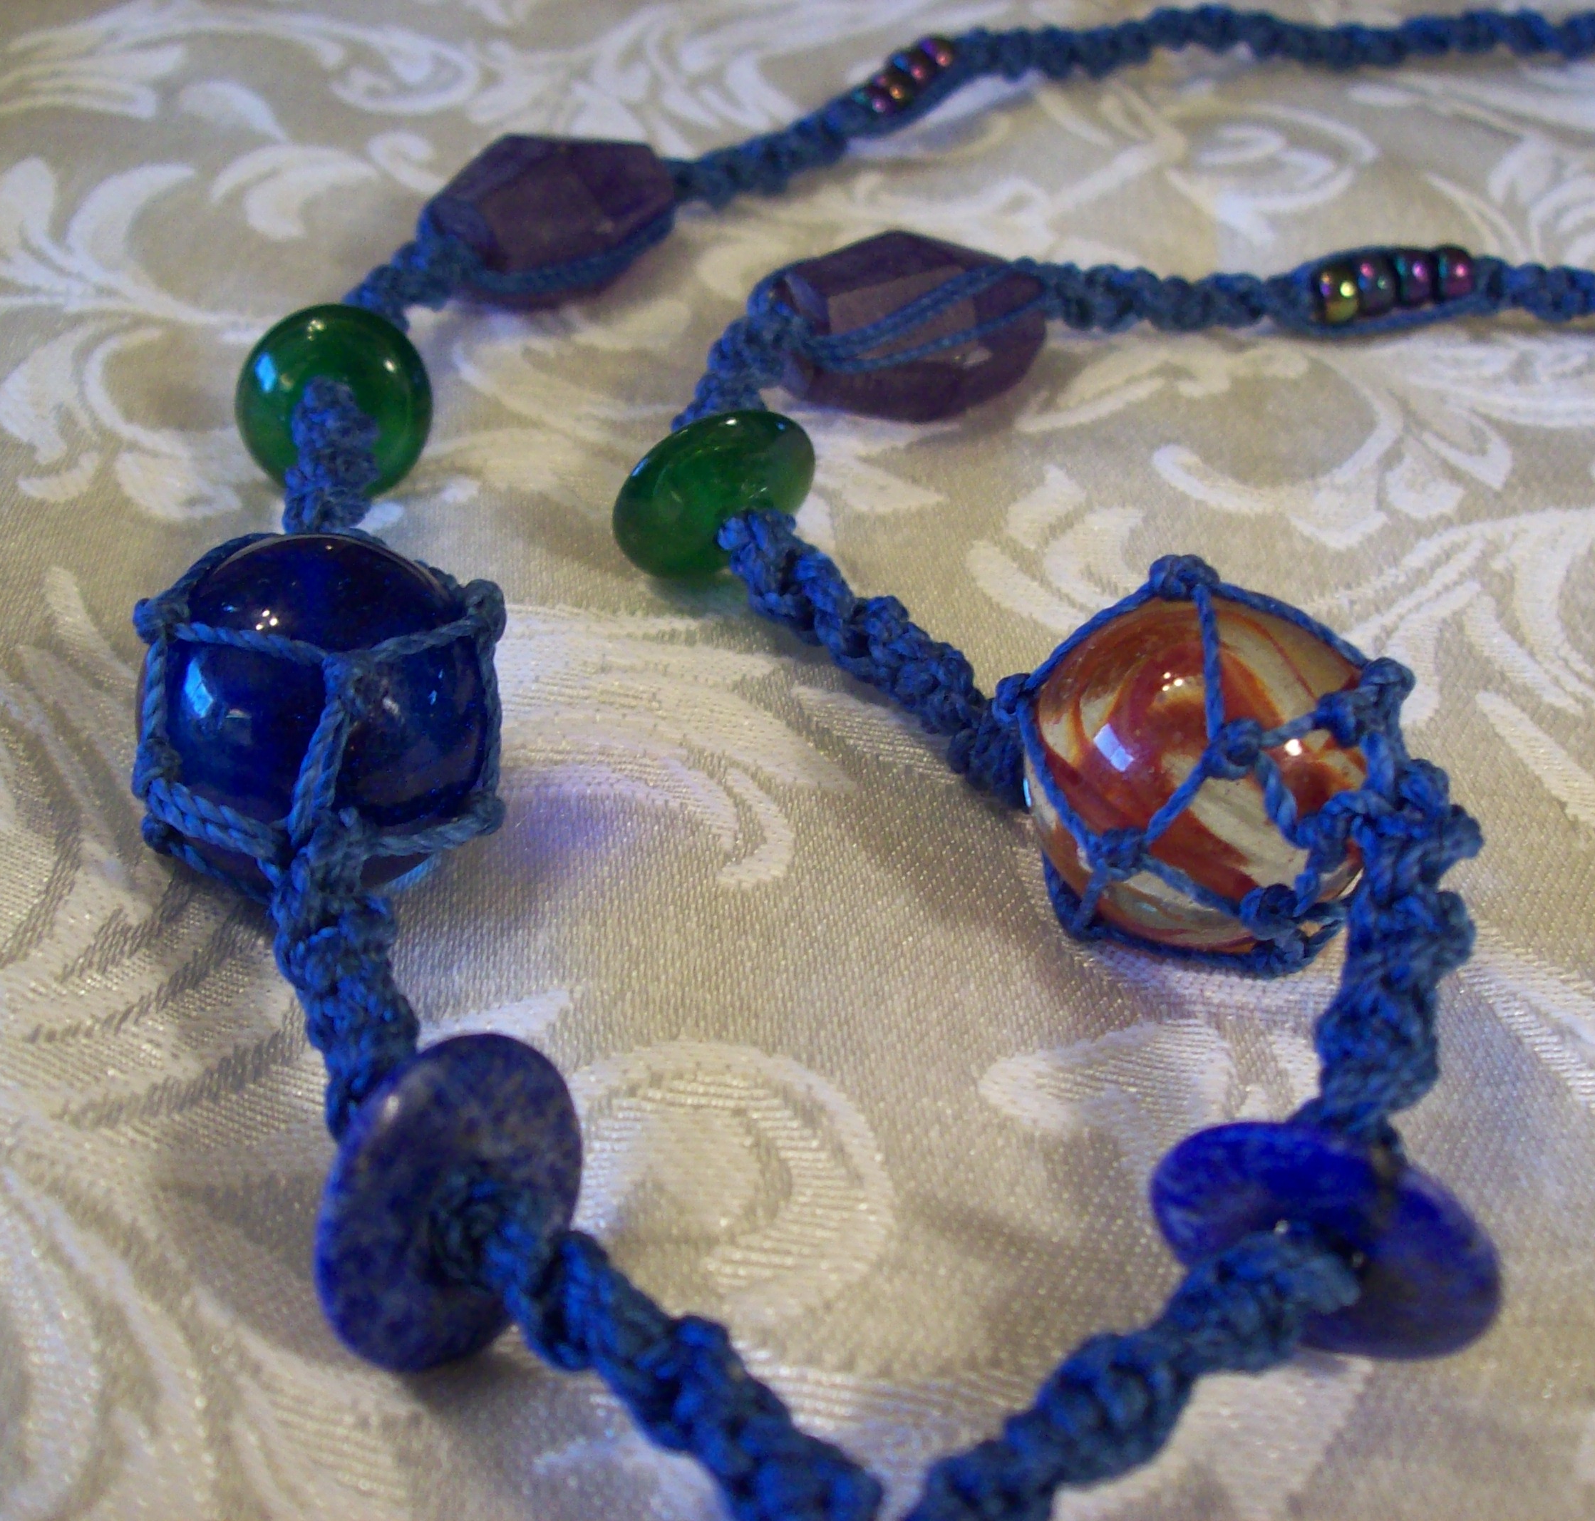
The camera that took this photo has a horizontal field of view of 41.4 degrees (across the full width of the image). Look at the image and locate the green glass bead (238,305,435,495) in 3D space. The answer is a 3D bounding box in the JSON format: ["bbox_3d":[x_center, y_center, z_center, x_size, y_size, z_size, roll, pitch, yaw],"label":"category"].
[{"bbox_3d":[-0.028,-0.022,0.129,0.012,0.012,0.006,-3,5,-12],"label":"green glass bead"}]

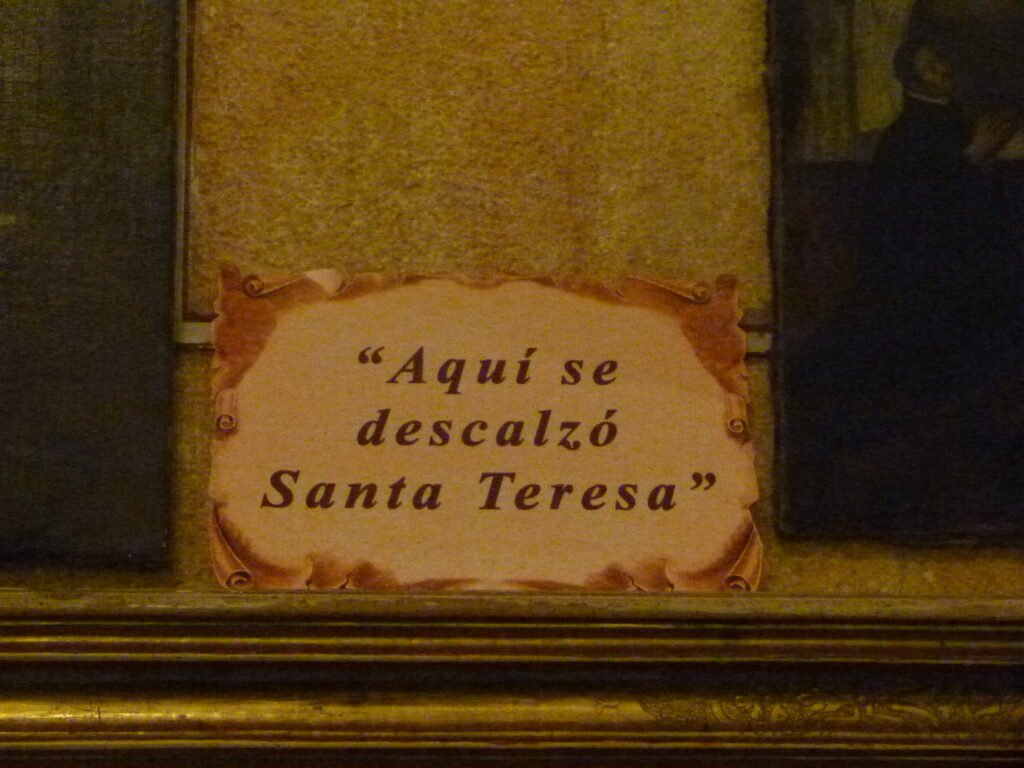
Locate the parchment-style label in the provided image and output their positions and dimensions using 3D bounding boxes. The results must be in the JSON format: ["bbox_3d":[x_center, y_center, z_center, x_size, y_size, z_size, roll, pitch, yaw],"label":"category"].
[{"bbox_3d":[-0.013,0.025,1.140,0.280,0.173,0.004,0,-19,-4],"label":"parchment-style label"}]

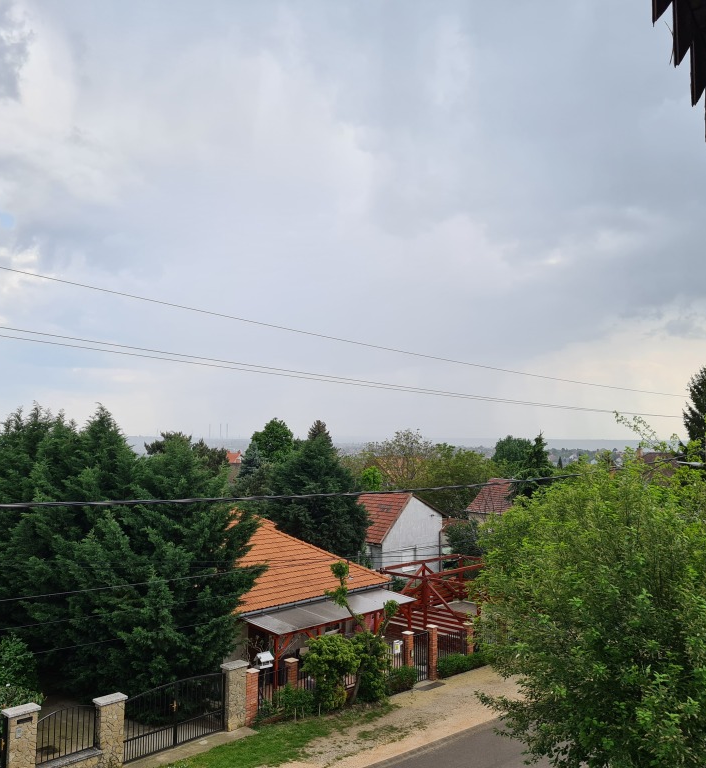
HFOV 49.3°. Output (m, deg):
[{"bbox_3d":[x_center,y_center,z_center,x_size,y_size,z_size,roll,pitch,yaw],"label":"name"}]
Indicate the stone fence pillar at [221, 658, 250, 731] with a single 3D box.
[{"bbox_3d":[-3.250,8.599,21.150,0.400,1.690,0.650,-4,-6,42],"label":"stone fence pillar"}]

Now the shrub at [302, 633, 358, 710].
[{"bbox_3d":[-0.687,8.738,23.247,1.550,2.100,1.700,0,-4,0],"label":"shrub"}]

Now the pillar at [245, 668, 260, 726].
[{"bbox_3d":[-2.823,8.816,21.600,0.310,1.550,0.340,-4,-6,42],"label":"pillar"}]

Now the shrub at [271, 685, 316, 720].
[{"bbox_3d":[-1.694,9.181,22.237,0.900,0.850,1.400,-4,-6,43],"label":"shrub"}]

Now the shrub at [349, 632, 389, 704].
[{"bbox_3d":[0.547,8.998,24.542,1.200,2.050,1.300,0,-4,0],"label":"shrub"}]

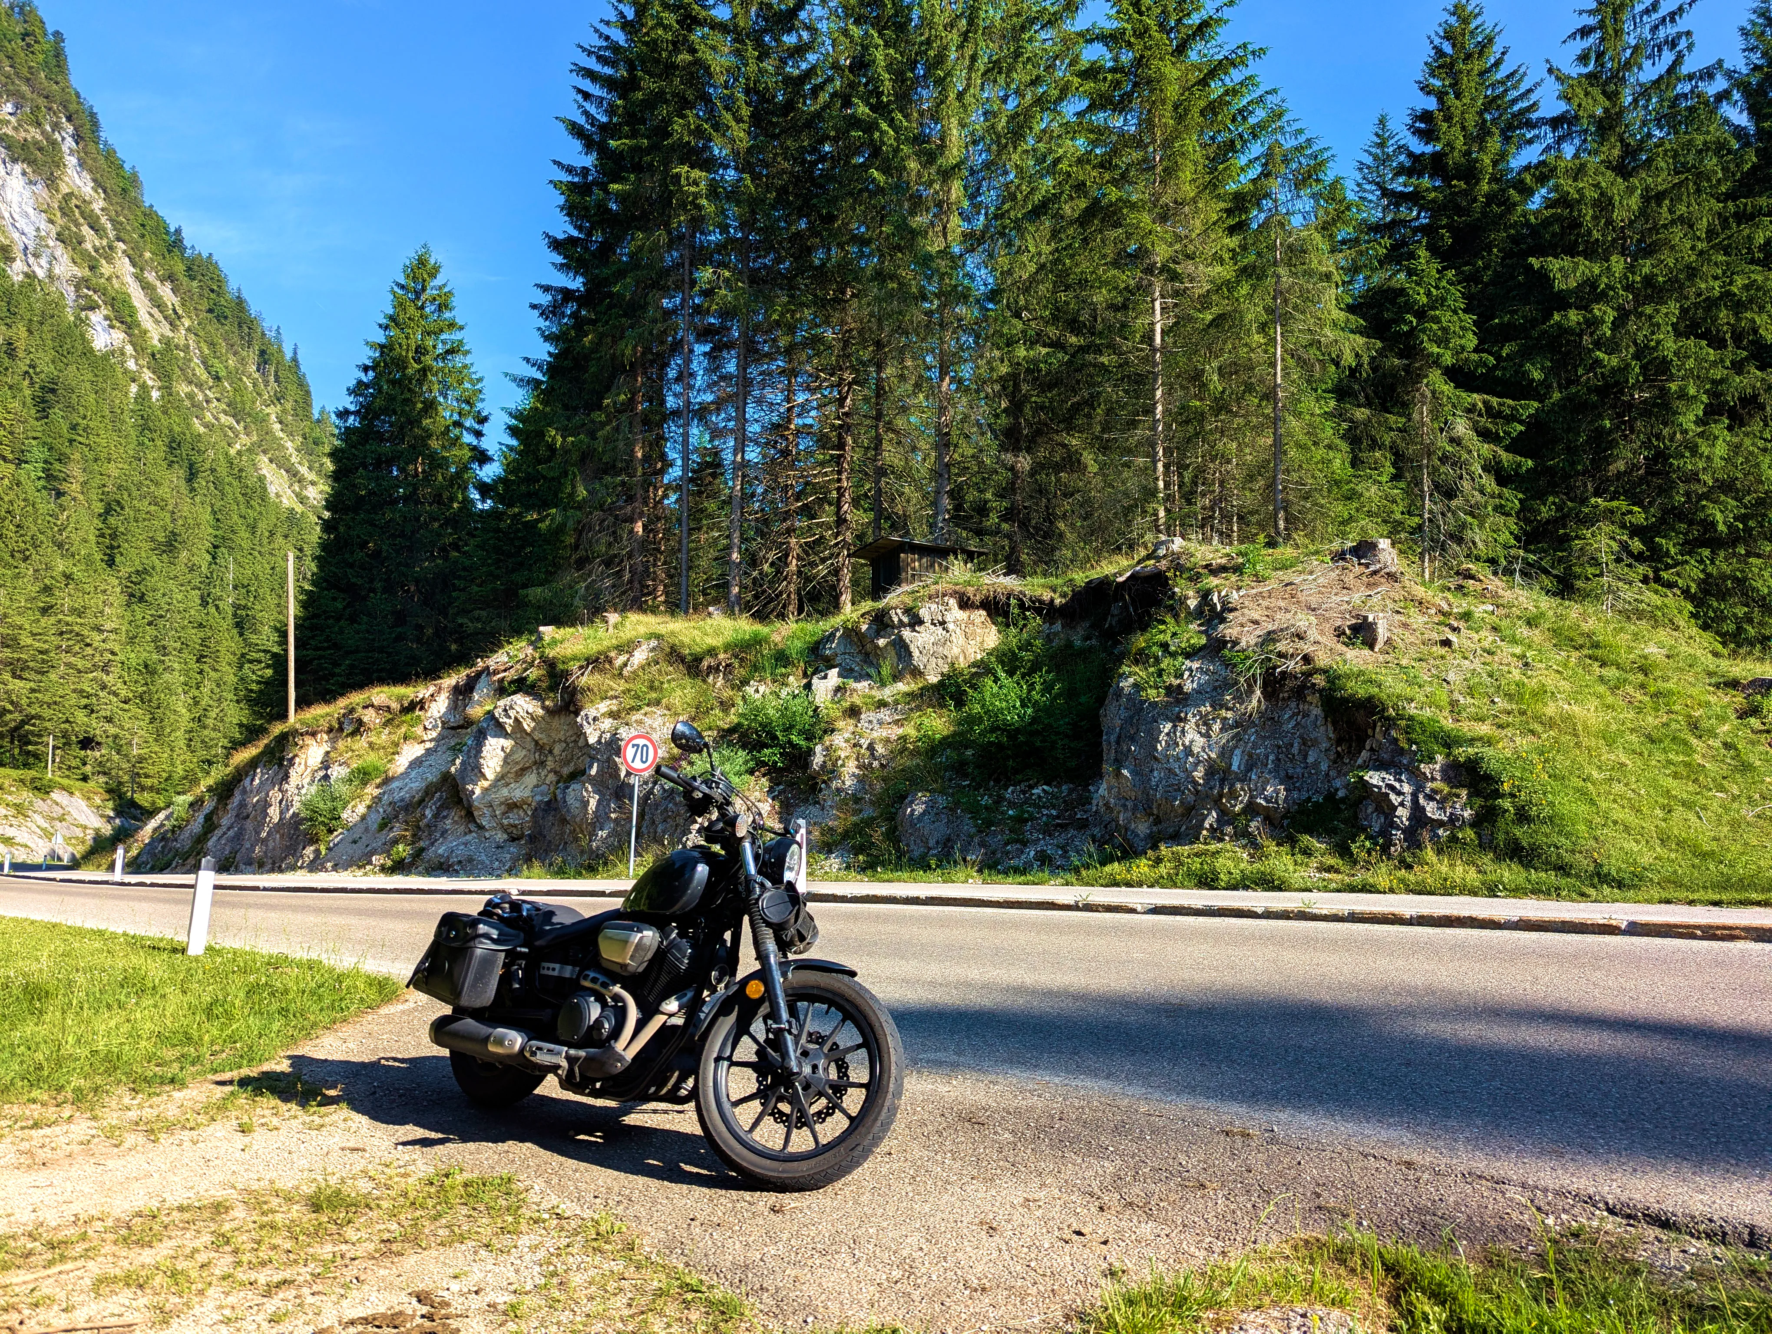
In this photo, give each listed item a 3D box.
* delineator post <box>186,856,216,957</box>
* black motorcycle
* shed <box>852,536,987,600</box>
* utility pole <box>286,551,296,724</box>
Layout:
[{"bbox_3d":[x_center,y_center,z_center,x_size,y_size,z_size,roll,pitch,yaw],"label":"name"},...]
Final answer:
[{"bbox_3d":[-6.120,2.147,11.000,0.100,0.900,0.120,-1,-7,30],"label":"delineator post"},{"bbox_3d":[-0.830,0.945,4.360,2.260,1.350,0.870,-5,-8,38],"label":"black motorcycle"},{"bbox_3d":[0.965,-2.796,35.000,3.300,1.950,2.100,4,-7,-30],"label":"shed"},{"bbox_3d":[-20.310,-0.969,42.000,0.220,5.950,0.220,-3,-6,0],"label":"utility pole"}]

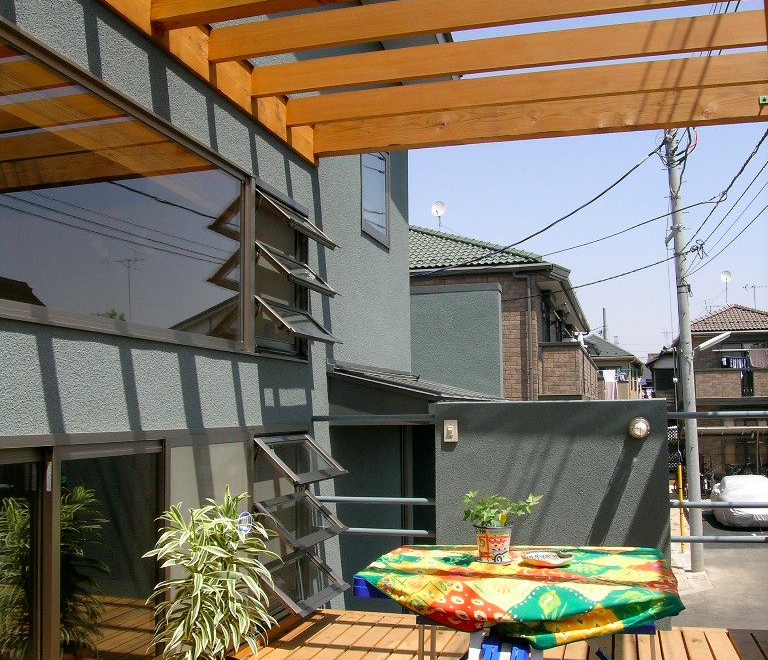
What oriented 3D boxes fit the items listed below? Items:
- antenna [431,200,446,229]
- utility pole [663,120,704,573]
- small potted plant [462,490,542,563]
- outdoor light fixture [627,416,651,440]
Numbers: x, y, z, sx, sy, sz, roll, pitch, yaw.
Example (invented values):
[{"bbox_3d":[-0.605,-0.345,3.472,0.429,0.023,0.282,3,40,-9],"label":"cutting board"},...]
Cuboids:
[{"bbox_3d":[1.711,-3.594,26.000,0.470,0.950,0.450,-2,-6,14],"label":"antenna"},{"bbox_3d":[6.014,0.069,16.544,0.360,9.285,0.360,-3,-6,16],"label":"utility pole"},{"bbox_3d":[0.374,0.624,2.641,0.249,0.210,0.190,-2,-6,7],"label":"small potted plant"},{"bbox_3d":[1.342,0.516,4.359,0.120,0.120,0.125,-3,-6,16],"label":"outdoor light fixture"}]

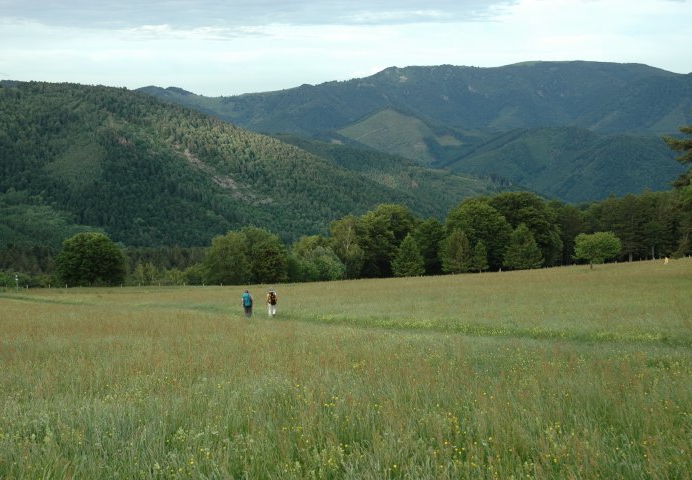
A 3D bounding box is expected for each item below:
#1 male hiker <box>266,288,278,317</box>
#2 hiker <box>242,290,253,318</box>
[{"bbox_3d":[-4.438,3.793,61.500,0.620,1.760,0.500,0,1,-13],"label":"male hiker"},{"bbox_3d":[-5.742,3.752,59.700,0.600,1.740,0.500,0,1,-9],"label":"hiker"}]

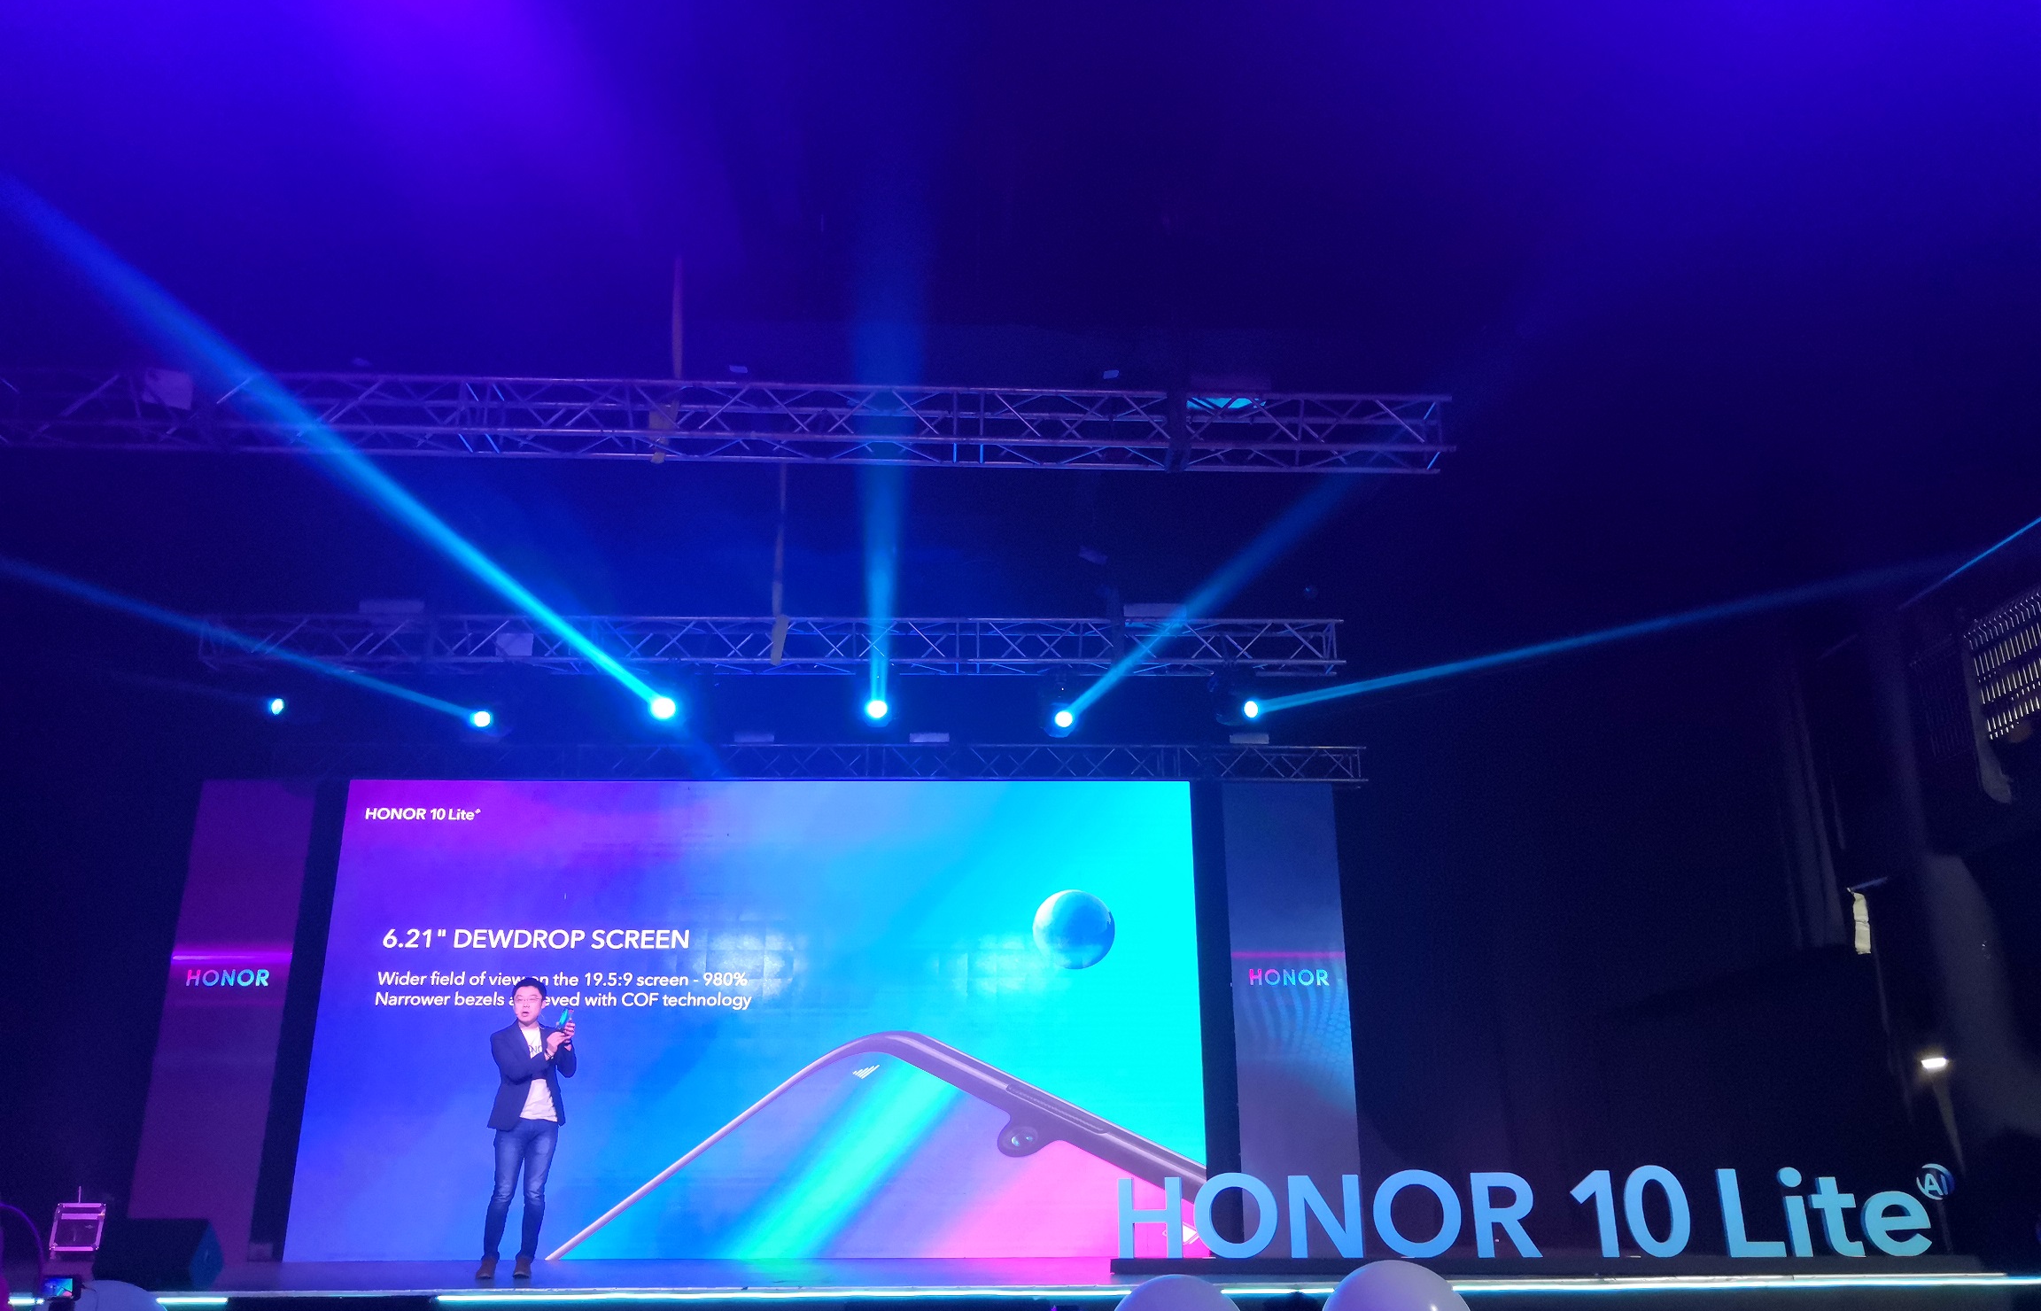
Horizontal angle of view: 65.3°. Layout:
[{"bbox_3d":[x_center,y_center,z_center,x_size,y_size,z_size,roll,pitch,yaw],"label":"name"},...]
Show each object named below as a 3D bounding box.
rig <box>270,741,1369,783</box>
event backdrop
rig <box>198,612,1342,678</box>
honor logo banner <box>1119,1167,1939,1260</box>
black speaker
[{"bbox_3d":[-2.028,1.152,16.405,11.100,0.400,0.400,0,-19,-1],"label":"rig"},{"bbox_3d":[-1.995,2.671,12.021,6.600,3.520,0.200,0,-19,-1],"label":"event backdrop"},{"bbox_3d":[-1.990,-0.064,12.939,9.150,0.400,0.400,0,-19,-1],"label":"rig"},{"bbox_3d":[2.695,3.091,8.876,4.350,0.490,0.140,-4,-19,11],"label":"honor logo banner"},{"bbox_3d":[-4.355,3.017,8.060,0.510,0.350,0.370,0,-19,0],"label":"black speaker"}]

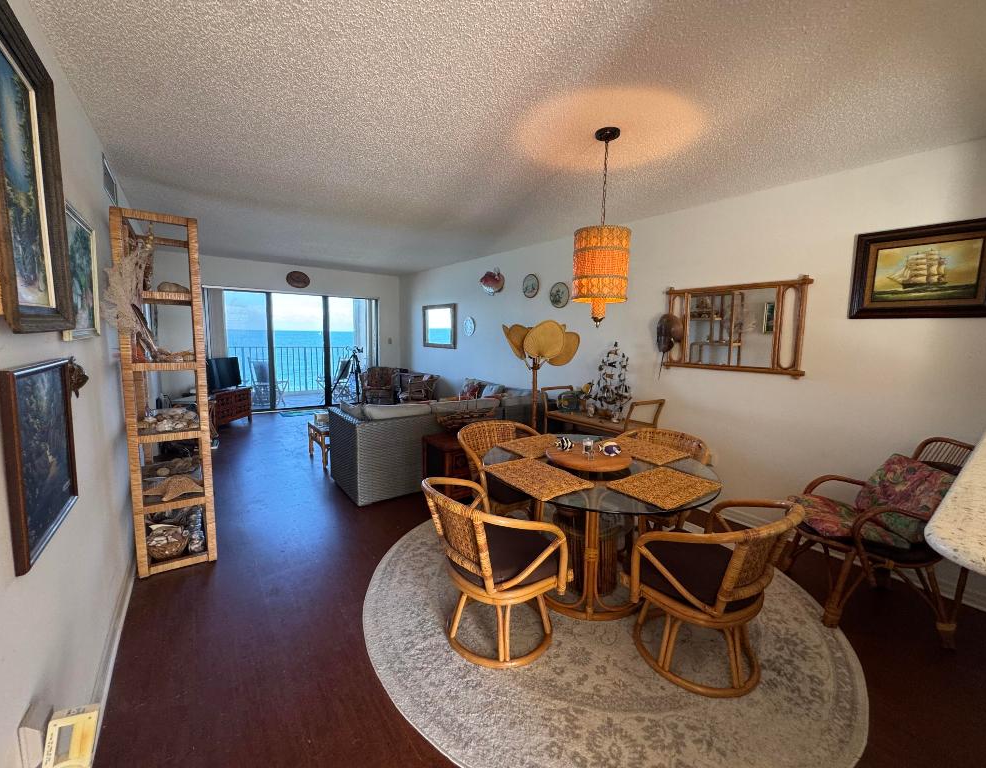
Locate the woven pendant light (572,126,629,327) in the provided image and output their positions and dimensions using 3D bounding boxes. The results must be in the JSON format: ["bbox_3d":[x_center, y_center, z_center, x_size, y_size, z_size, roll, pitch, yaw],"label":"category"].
[{"bbox_3d":[0.587,-0.810,2.225,0.295,1.000,0.295,-4,9,-36],"label":"woven pendant light"}]

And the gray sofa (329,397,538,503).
[{"bbox_3d":[-0.498,0.501,4.260,2.100,0.745,0.950,-4,9,-36],"label":"gray sofa"}]

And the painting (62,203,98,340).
[{"bbox_3d":[-1.579,-0.419,1.568,0.040,0.475,0.670,-4,9,-36],"label":"painting"}]

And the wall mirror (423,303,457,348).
[{"bbox_3d":[-0.888,-0.957,6.835,0.040,0.700,1.120,-4,9,-36],"label":"wall mirror"}]

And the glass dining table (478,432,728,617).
[{"bbox_3d":[0.534,0.778,2.280,1.210,0.715,1.210,1,7,0],"label":"glass dining table"}]

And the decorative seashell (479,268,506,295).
[{"bbox_3d":[-0.005,-1.362,5.481,0.140,0.350,0.400,-4,9,-36],"label":"decorative seashell"}]

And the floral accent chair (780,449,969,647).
[{"bbox_3d":[2.028,0.742,2.150,0.705,0.917,0.574,3,7,17],"label":"floral accent chair"}]

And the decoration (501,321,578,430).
[{"bbox_3d":[0.455,0.172,3.985,0.675,1.541,0.604,2,7,6],"label":"decoration"}]

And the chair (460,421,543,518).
[{"bbox_3d":[0.128,0.693,2.845,0.614,0.755,0.604,-3,8,-30],"label":"chair"}]

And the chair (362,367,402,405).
[{"bbox_3d":[-1.754,0.145,6.631,0.660,0.820,0.680,0,7,-12],"label":"chair"}]

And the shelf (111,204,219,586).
[{"bbox_3d":[-2.039,0.047,2.620,0.358,1.984,0.826,-3,8,-36],"label":"shelf"}]

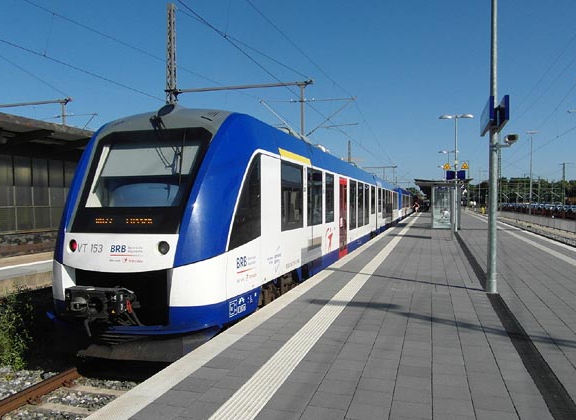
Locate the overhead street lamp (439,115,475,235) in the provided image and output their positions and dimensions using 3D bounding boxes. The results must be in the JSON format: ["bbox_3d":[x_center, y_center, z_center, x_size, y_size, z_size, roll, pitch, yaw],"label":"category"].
[{"bbox_3d":[8.429,-1.901,20.938,1.620,5.975,0.350,0,1,19],"label":"overhead street lamp"}]

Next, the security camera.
[{"bbox_3d":[3.775,-1.186,7.100,0.180,0.130,0.320,0,6,19],"label":"security camera"}]

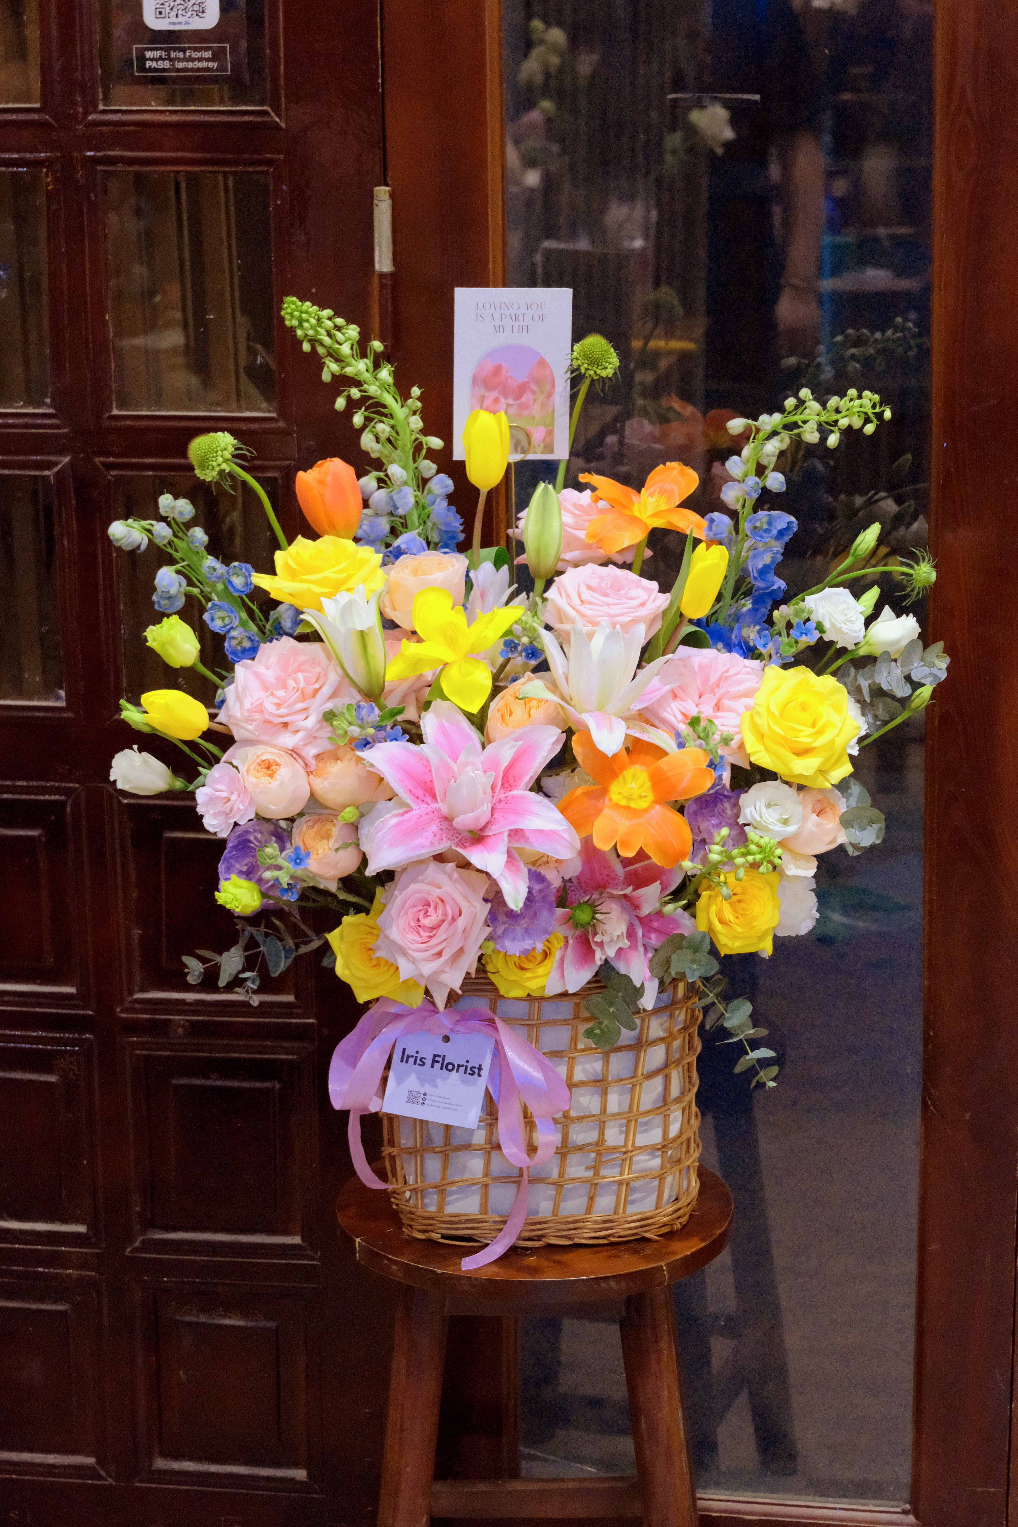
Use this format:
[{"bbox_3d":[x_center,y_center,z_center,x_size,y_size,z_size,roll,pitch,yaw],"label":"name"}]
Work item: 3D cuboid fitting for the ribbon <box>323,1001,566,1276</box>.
[{"bbox_3d":[-0.047,0.284,2.504,0.192,0.210,0.100,0,12,3],"label":"ribbon"}]

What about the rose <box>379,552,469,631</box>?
[{"bbox_3d":[-0.067,-0.136,2.527,0.071,0.062,0.066,-1,13,0],"label":"rose"}]

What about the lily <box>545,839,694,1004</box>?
[{"bbox_3d":[0.087,0.124,2.497,0.120,0.130,0.080,-3,9,-10],"label":"lily"}]

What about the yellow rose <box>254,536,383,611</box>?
[{"bbox_3d":[-0.150,-0.148,2.492,0.105,0.058,0.100,-3,27,1],"label":"yellow rose"}]

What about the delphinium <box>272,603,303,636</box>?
[{"bbox_3d":[-0.181,-0.118,2.610,0.027,0.029,0.026,-4,12,-11],"label":"delphinium"}]

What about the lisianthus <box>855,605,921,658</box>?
[{"bbox_3d":[0.306,-0.106,2.556,0.052,0.043,0.042,-6,11,22],"label":"lisianthus"}]

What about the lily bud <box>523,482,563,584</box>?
[{"bbox_3d":[0.027,-0.183,2.505,0.032,0.082,0.032,0,15,0],"label":"lily bud"}]

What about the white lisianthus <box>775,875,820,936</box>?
[{"bbox_3d":[0.218,0.109,2.450,0.045,0.050,0.042,-6,3,-24],"label":"white lisianthus"}]

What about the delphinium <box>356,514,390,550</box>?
[{"bbox_3d":[-0.108,-0.183,2.520,0.028,0.030,0.027,2,-5,12],"label":"delphinium"}]

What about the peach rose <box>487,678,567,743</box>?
[{"bbox_3d":[0.013,-0.039,2.450,0.062,0.060,0.055,1,-27,9],"label":"peach rose"}]

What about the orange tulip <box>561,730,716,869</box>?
[{"bbox_3d":[0.100,0.028,2.510,0.120,0.108,0.062,-2,-14,-3],"label":"orange tulip"}]

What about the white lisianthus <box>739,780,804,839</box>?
[{"bbox_3d":[0.212,0.037,2.570,0.053,0.050,0.042,-3,-11,-10],"label":"white lisianthus"}]

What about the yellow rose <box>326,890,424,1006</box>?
[{"bbox_3d":[-0.103,0.145,2.484,0.090,0.090,0.065,0,0,18],"label":"yellow rose"}]

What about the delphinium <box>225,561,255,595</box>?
[{"bbox_3d":[-0.220,-0.151,2.600,0.025,0.029,0.025,-1,-6,0],"label":"delphinium"}]

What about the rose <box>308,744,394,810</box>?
[{"bbox_3d":[-0.122,0.010,2.420,0.062,0.056,0.055,2,-30,11],"label":"rose"}]

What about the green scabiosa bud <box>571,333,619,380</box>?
[{"bbox_3d":[0.068,-0.323,2.520,0.037,0.036,0.037,9,13,0],"label":"green scabiosa bud"}]

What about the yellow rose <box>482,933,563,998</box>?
[{"bbox_3d":[0.011,0.160,2.560,0.067,0.064,0.050,-1,3,-2],"label":"yellow rose"}]

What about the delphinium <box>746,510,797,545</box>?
[{"bbox_3d":[0.215,-0.194,2.610,0.042,0.030,0.030,-4,1,-15],"label":"delphinium"}]

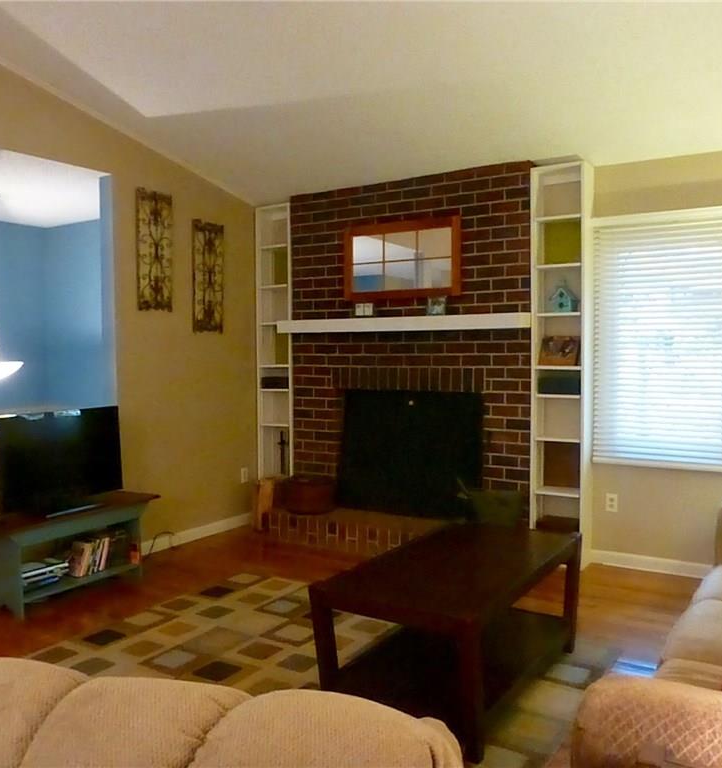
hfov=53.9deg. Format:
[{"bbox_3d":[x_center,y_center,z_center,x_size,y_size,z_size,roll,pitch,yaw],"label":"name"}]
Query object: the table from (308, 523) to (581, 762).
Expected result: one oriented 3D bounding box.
[{"bbox_3d":[0.415,0.975,3.028,0.667,0.482,1.240,2,4,32],"label":"table"}]

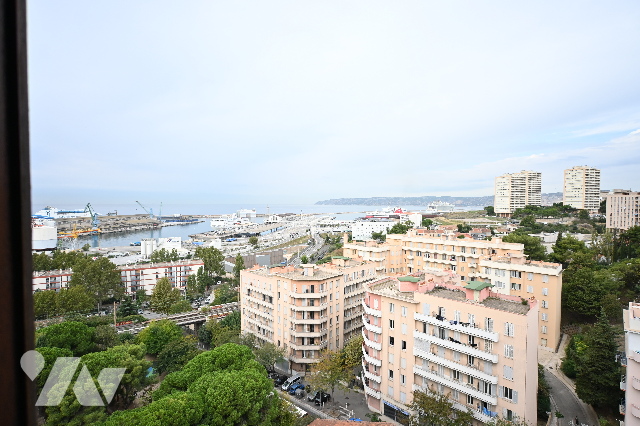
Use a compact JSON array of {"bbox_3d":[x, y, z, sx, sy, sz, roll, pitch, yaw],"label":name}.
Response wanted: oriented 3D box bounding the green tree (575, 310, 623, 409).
[{"bbox_3d":[47.250,24.280,53.970,6.100,16.000,6.100,2,2,42],"label":"green tree"}]

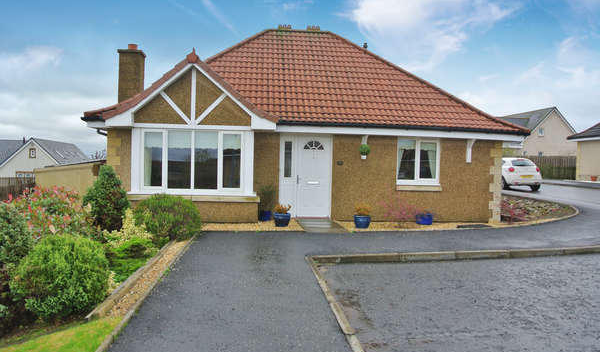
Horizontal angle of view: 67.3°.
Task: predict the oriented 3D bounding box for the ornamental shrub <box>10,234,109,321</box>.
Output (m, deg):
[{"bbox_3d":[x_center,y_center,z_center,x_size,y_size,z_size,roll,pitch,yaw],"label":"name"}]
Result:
[{"bbox_3d":[-2.615,1.093,4.900,1.050,0.950,1.000,1,0,-7],"label":"ornamental shrub"}]

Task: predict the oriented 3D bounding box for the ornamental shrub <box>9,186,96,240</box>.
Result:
[{"bbox_3d":[-3.954,0.679,7.200,1.450,1.100,1.300,1,0,-7],"label":"ornamental shrub"}]

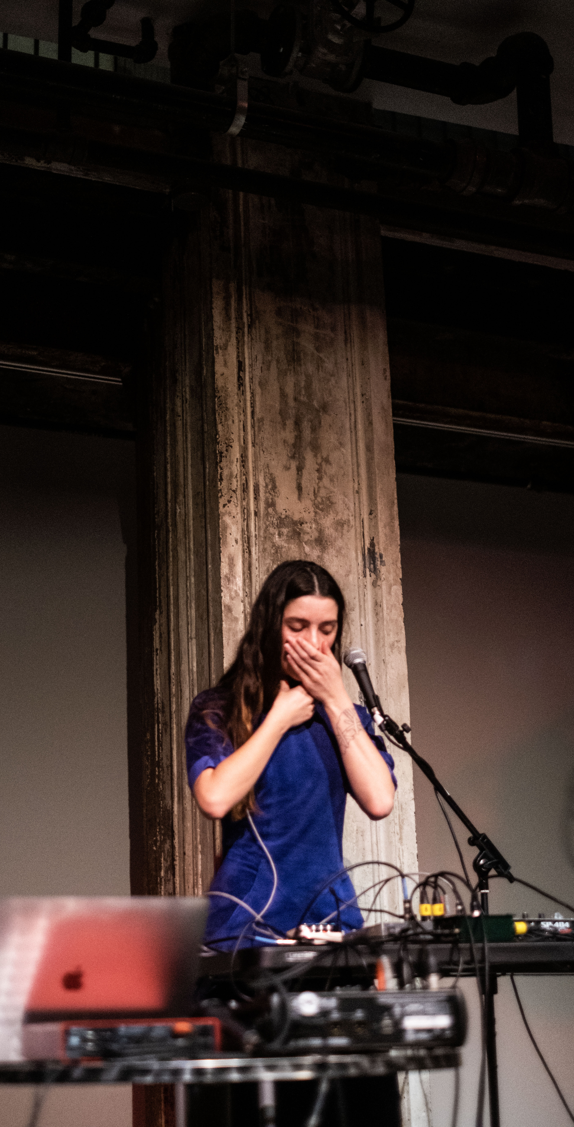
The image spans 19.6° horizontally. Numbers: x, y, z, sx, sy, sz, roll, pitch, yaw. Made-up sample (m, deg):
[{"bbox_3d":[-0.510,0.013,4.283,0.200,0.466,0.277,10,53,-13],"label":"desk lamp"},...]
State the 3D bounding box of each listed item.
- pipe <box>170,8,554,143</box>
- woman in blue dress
[{"bbox_3d":[0.208,-1.334,4.466,1.075,0.395,0.350,6,-19,-24],"label":"pipe"},{"bbox_3d":[0.019,0.766,3.387,0.460,1.630,0.340,4,-18,-19],"label":"woman in blue dress"}]

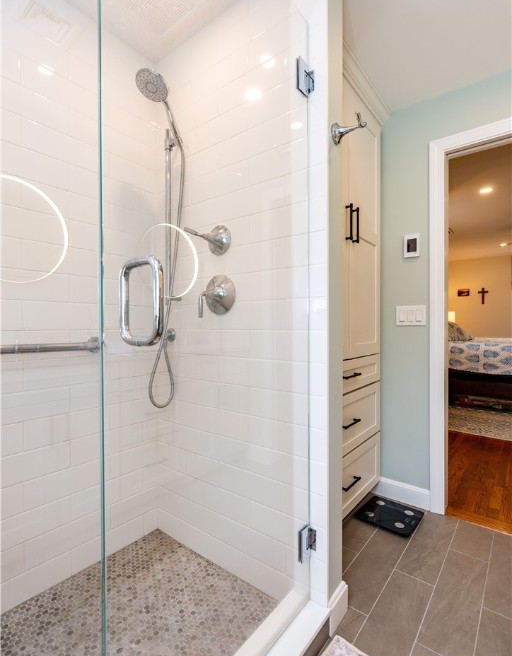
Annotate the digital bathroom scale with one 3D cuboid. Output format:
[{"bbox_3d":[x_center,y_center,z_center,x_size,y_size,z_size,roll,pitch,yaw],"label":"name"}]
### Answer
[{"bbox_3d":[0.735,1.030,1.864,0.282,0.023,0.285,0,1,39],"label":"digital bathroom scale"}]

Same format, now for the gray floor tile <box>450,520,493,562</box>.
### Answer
[{"bbox_3d":[1.069,1.048,1.680,0.156,0.010,0.296,0,1,39],"label":"gray floor tile"}]

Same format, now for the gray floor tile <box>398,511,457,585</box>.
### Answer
[{"bbox_3d":[0.850,1.048,1.662,0.156,0.010,0.602,0,1,39],"label":"gray floor tile"}]

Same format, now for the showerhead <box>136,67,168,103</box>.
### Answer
[{"bbox_3d":[-0.440,-1.048,1.465,0.134,0.048,0.134,0,-27,39],"label":"showerhead"}]

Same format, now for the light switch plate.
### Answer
[{"bbox_3d":[0.911,-0.072,2.003,0.166,0.115,0.010,0,1,39],"label":"light switch plate"}]

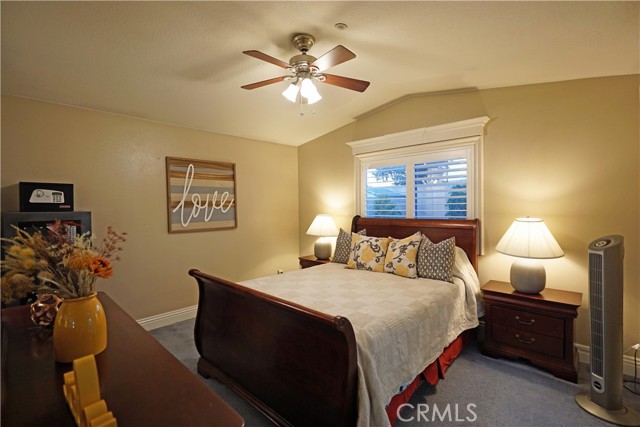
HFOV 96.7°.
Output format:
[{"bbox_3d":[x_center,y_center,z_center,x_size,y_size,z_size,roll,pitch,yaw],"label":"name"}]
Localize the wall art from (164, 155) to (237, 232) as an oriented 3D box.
[{"bbox_3d":[-1.486,-0.235,3.696,0.035,0.911,0.905,1,3,44],"label":"wall art"}]

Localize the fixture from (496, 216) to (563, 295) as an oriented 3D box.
[{"bbox_3d":[1.840,0.367,2.512,0.485,0.670,0.485,1,3,42],"label":"fixture"}]

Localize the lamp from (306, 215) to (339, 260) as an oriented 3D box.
[{"bbox_3d":[0.050,0.345,4.181,0.475,0.660,0.475,-1,2,0],"label":"lamp"}]

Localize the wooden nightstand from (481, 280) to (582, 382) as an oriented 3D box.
[{"bbox_3d":[1.880,1.012,2.555,0.680,0.620,0.390,1,3,42],"label":"wooden nightstand"}]

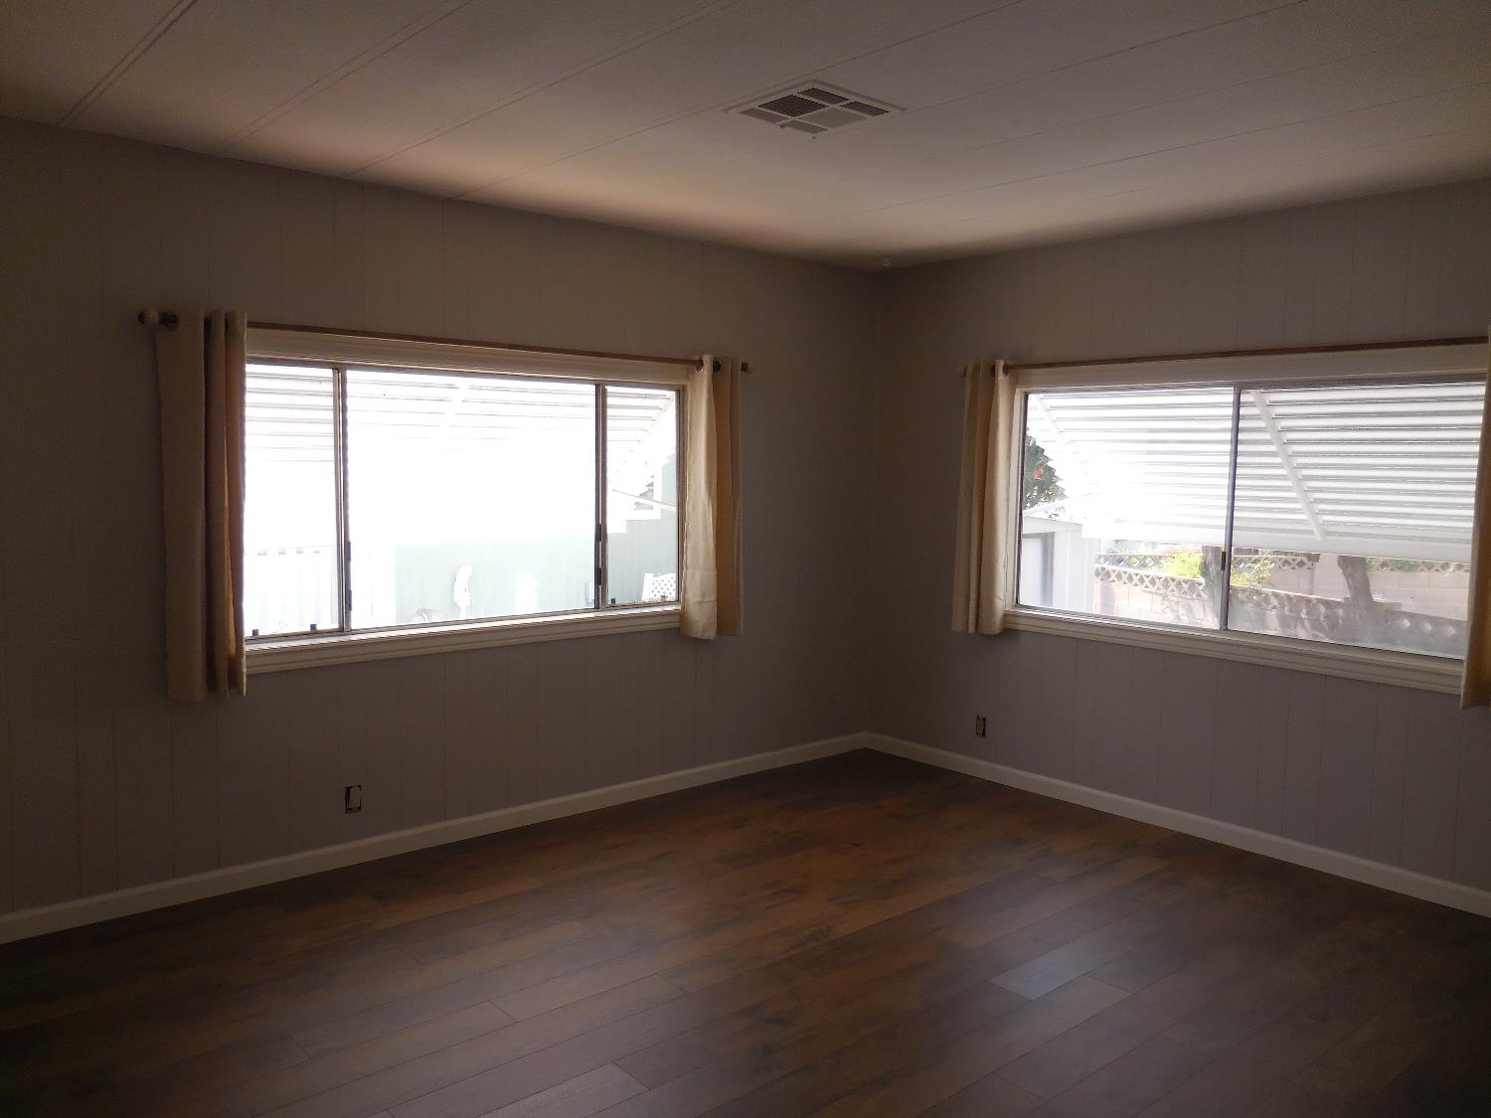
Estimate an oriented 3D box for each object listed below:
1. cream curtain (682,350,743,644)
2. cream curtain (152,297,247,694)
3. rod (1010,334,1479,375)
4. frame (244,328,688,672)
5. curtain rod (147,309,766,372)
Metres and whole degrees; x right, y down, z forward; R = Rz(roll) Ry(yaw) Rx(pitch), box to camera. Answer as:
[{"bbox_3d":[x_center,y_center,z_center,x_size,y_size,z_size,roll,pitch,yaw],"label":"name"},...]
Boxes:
[{"bbox_3d":[-0.148,-0.271,4.755,0.250,1.222,0.099,-4,7,-39],"label":"cream curtain"},{"bbox_3d":[-1.734,-0.169,3.449,0.229,1.219,0.099,-4,7,-39],"label":"cream curtain"},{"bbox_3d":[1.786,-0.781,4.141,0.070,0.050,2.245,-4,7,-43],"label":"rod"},{"bbox_3d":[-1.008,-0.231,4.165,2.056,1.157,0.094,-4,7,-39],"label":"frame"},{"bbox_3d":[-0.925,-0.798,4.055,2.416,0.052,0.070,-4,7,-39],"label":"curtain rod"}]

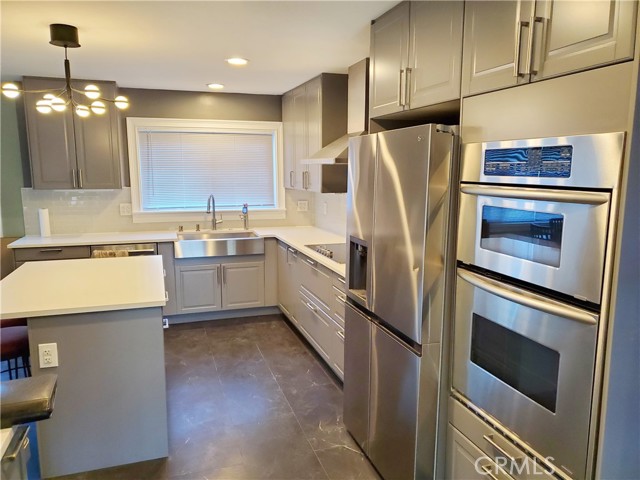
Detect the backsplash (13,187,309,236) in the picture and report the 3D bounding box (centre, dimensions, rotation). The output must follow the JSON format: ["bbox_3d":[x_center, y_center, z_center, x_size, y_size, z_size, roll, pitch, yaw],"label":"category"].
[{"bbox_3d":[-1.550,-0.341,5.409,3.110,0.510,0.025,-2,9,-18],"label":"backsplash"}]

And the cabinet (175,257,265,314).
[{"bbox_3d":[-1.126,0.423,5.328,0.906,0.585,0.590,-2,9,-18],"label":"cabinet"}]

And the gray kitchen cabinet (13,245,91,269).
[{"bbox_3d":[-2.594,0.412,4.835,0.632,0.775,0.600,-2,9,-18],"label":"gray kitchen cabinet"}]

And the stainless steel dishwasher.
[{"bbox_3d":[-1.996,0.416,5.022,0.606,0.820,0.590,-2,9,-18],"label":"stainless steel dishwasher"}]

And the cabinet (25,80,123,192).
[{"bbox_3d":[-2.423,-1.032,4.818,0.780,1.040,0.385,-2,9,-18],"label":"cabinet"}]

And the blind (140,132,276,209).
[{"bbox_3d":[-1.246,-0.795,5.462,1.493,0.845,0.040,-2,9,-18],"label":"blind"}]

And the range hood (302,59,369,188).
[{"bbox_3d":[0.245,-1.034,4.006,0.550,0.790,0.890,-2,9,-18],"label":"range hood"}]

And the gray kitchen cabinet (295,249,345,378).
[{"bbox_3d":[0.299,0.568,3.885,0.615,0.775,1.420,-2,9,-18],"label":"gray kitchen cabinet"}]

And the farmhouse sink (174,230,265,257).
[{"bbox_3d":[-1.103,0.062,5.212,0.910,0.225,0.520,-2,9,-18],"label":"farmhouse sink"}]

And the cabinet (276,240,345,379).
[{"bbox_3d":[0.173,0.512,4.261,0.615,0.775,2.220,-2,9,-18],"label":"cabinet"}]

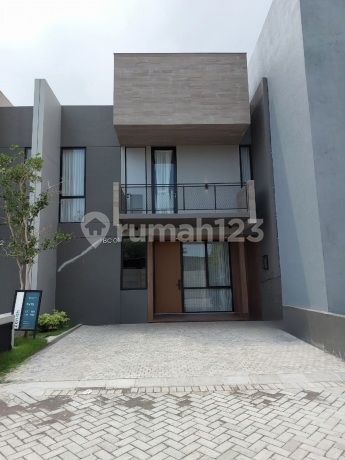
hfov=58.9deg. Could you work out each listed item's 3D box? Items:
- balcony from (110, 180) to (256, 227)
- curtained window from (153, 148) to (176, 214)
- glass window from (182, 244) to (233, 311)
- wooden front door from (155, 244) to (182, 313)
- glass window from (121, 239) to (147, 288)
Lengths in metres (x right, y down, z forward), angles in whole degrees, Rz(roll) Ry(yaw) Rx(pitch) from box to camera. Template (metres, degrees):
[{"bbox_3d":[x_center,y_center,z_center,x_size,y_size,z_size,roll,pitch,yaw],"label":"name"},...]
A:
[{"bbox_3d":[0.340,-0.678,9.569,4.127,1.293,1.460,-1,-8,-2],"label":"balcony"},{"bbox_3d":[-0.275,-1.619,10.598,0.867,2.596,0.100,-1,-9,-1],"label":"curtained window"},{"bbox_3d":[1.280,1.752,11.463,1.849,2.613,0.100,-1,-9,-1],"label":"glass window"},{"bbox_3d":[-0.160,1.761,11.444,1.032,2.616,0.100,-1,-9,-1],"label":"wooden front door"},{"bbox_3d":[-1.265,1.108,10.036,0.841,1.661,0.120,-1,-8,-2],"label":"glass window"}]

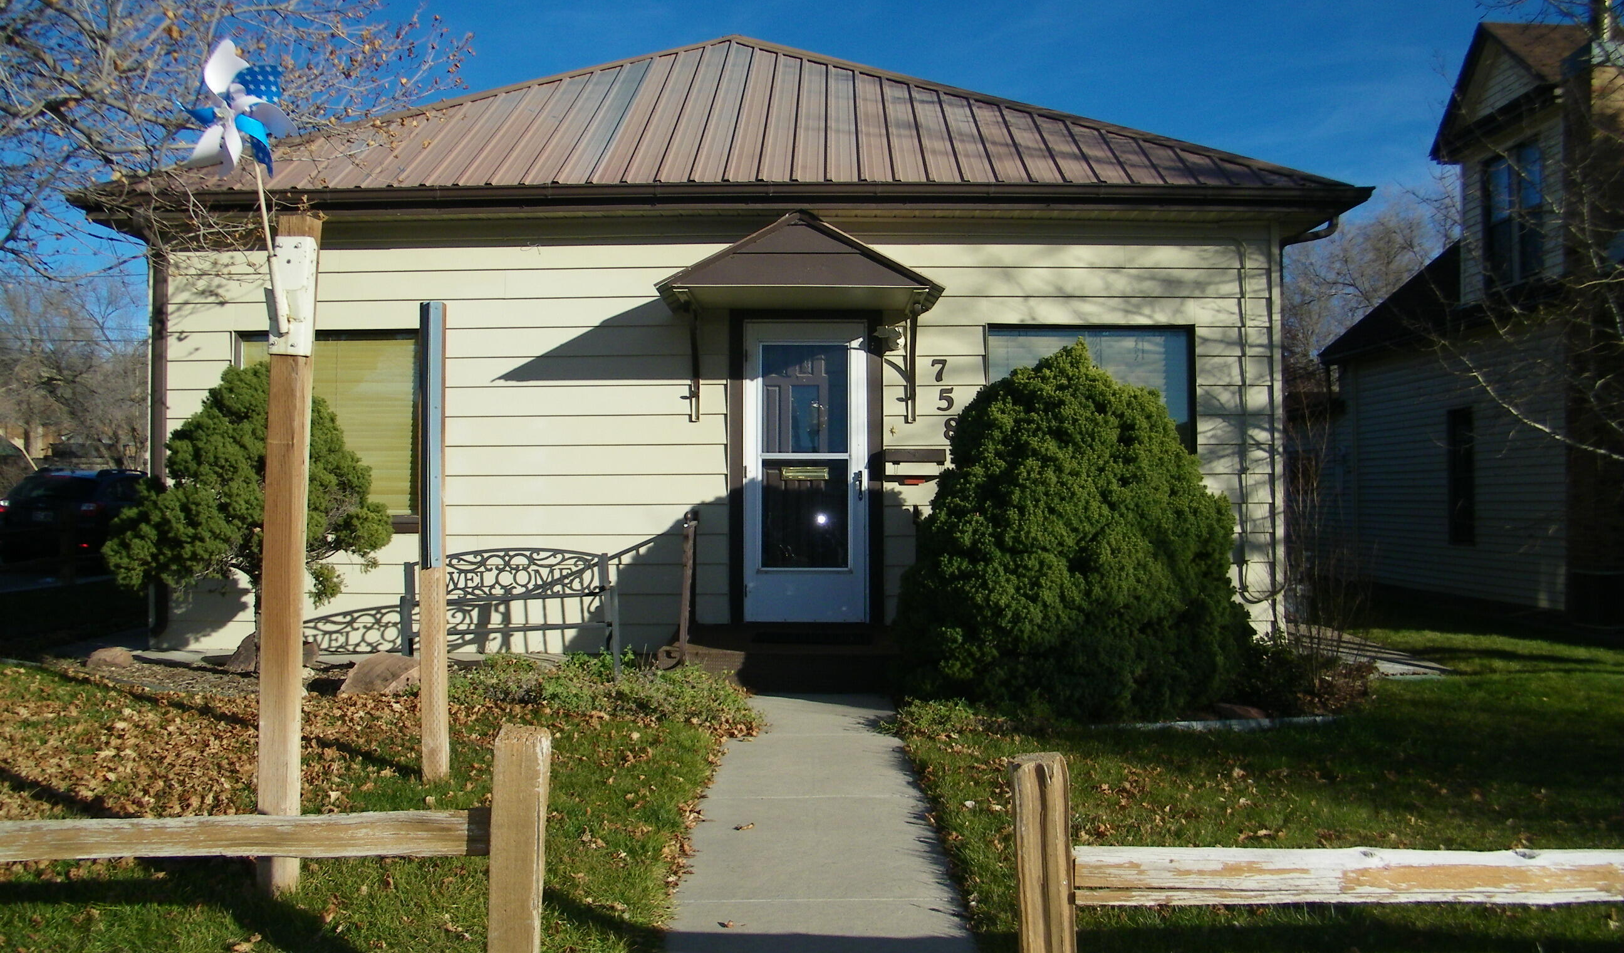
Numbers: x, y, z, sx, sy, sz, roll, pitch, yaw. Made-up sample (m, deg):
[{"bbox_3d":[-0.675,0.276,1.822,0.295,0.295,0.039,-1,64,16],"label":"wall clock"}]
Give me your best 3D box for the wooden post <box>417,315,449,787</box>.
[{"bbox_3d":[-1.649,0.280,5.724,0.095,2.080,0.095,-1,-2,0],"label":"wooden post"}]

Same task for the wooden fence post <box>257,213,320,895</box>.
[{"bbox_3d":[-1.609,0.226,4.045,0.095,2.060,0.095,1,-2,0],"label":"wooden fence post"}]

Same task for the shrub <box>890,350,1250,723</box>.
[{"bbox_3d":[1.591,0.228,7.947,2.120,2.100,1.950,0,-2,0],"label":"shrub"}]

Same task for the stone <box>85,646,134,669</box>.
[{"bbox_3d":[-4.405,1.141,8.218,0.280,0.140,0.230,0,-2,0],"label":"stone"}]

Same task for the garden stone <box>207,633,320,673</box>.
[{"bbox_3d":[-3.396,1.089,8.120,0.600,0.230,0.420,0,-2,0],"label":"garden stone"}]

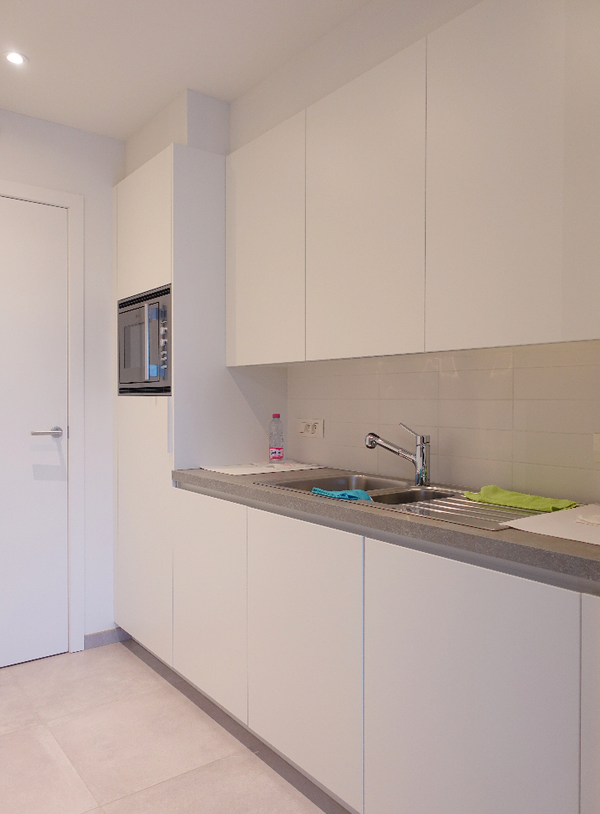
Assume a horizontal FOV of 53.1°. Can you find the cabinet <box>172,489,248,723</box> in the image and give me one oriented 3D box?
[{"bbox_3d":[-0.123,0.714,2.459,0.587,0.753,0.567,-1,1,-38],"label":"cabinet"}]

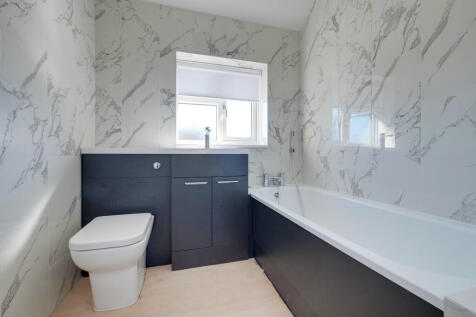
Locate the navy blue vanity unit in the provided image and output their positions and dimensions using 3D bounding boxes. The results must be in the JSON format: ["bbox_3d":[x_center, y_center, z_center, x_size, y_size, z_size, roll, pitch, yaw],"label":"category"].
[{"bbox_3d":[-0.539,0.401,1.652,1.207,0.884,0.341,0,0,-15],"label":"navy blue vanity unit"}]

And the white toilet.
[{"bbox_3d":[-0.753,0.631,1.251,0.364,0.427,0.516,0,0,-15],"label":"white toilet"}]

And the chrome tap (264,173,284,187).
[{"bbox_3d":[0.378,0.217,1.961,0.225,0.136,0.136,0,0,-15],"label":"chrome tap"}]

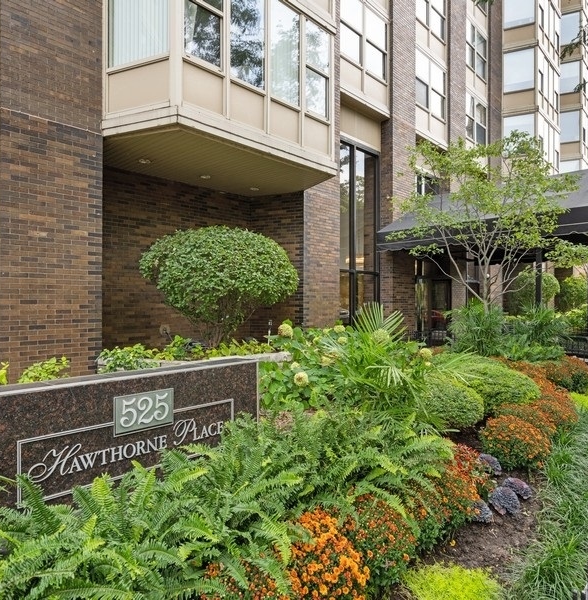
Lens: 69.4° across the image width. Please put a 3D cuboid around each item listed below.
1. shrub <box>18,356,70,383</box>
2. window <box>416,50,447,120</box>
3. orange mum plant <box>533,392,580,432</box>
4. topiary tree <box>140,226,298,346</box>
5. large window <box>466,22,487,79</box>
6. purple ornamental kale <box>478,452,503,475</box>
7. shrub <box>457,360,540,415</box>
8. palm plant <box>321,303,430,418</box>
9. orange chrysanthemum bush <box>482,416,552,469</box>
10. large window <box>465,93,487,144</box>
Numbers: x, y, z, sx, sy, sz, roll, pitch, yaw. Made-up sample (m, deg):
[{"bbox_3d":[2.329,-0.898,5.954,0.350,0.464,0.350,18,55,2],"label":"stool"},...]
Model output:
[{"bbox_3d":[-2.877,0.859,4.900,0.620,0.420,0.550,0,0,-45],"label":"shrub"},{"bbox_3d":[4.336,-6.766,13.500,2.150,1.720,0.150,0,0,-45],"label":"window"},{"bbox_3d":[2.830,1.230,4.700,0.540,0.390,0.540,0,0,-45],"label":"orange mum plant"},{"bbox_3d":[-1.235,-0.192,7.050,2.600,2.080,2.400,0,0,0],"label":"topiary tree"},{"bbox_3d":[6.863,-9.367,16.000,2.050,1.720,0.150,0,0,-45],"label":"large window"},{"bbox_3d":[1.600,1.348,3.480,0.210,0.160,0.200,0,0,25],"label":"purple ornamental kale"},{"bbox_3d":[2.478,1.071,5.200,1.030,0.660,1.000,0,0,-45],"label":"shrub"},{"bbox_3d":[0.823,0.647,4.400,1.150,1.220,1.100,0,0,0],"label":"palm plant"},{"bbox_3d":[2.079,1.279,3.980,0.660,0.420,0.640,0,0,-45],"label":"orange chrysanthemum bush"},{"bbox_3d":[6.729,-6.570,15.659,2.050,1.620,0.120,0,0,-45],"label":"large window"}]

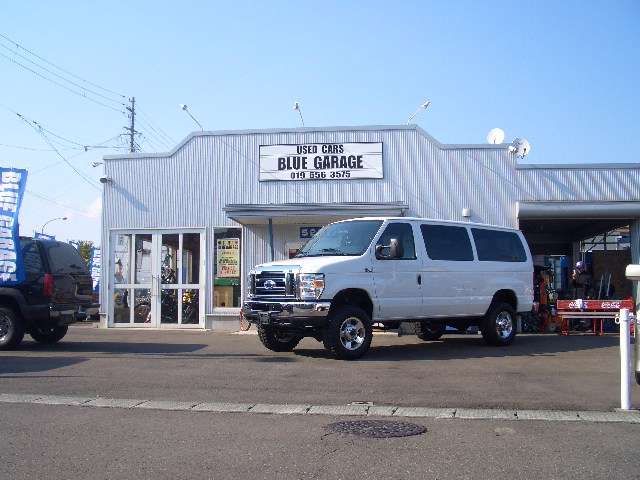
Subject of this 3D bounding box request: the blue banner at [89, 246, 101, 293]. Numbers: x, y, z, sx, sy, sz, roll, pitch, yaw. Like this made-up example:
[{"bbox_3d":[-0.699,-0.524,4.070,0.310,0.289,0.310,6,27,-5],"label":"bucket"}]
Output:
[{"bbox_3d":[-8.538,1.159,25.000,0.600,1.800,0.050,0,-5,-3],"label":"blue banner"}]

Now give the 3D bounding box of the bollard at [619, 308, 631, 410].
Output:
[{"bbox_3d":[2.593,1.014,5.490,0.080,0.850,0.080,1,-5,0],"label":"bollard"}]

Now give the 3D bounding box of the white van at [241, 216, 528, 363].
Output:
[{"bbox_3d":[1.440,0.799,11.461,5.500,2.200,2.080,3,-6,-36],"label":"white van"}]

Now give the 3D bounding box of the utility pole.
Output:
[{"bbox_3d":[-12.026,-2.426,41.458,0.900,13.690,0.700,0,-5,0],"label":"utility pole"}]

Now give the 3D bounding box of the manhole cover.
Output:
[{"bbox_3d":[0.422,1.406,4.749,0.720,0.030,0.720,0,-5,0],"label":"manhole cover"}]

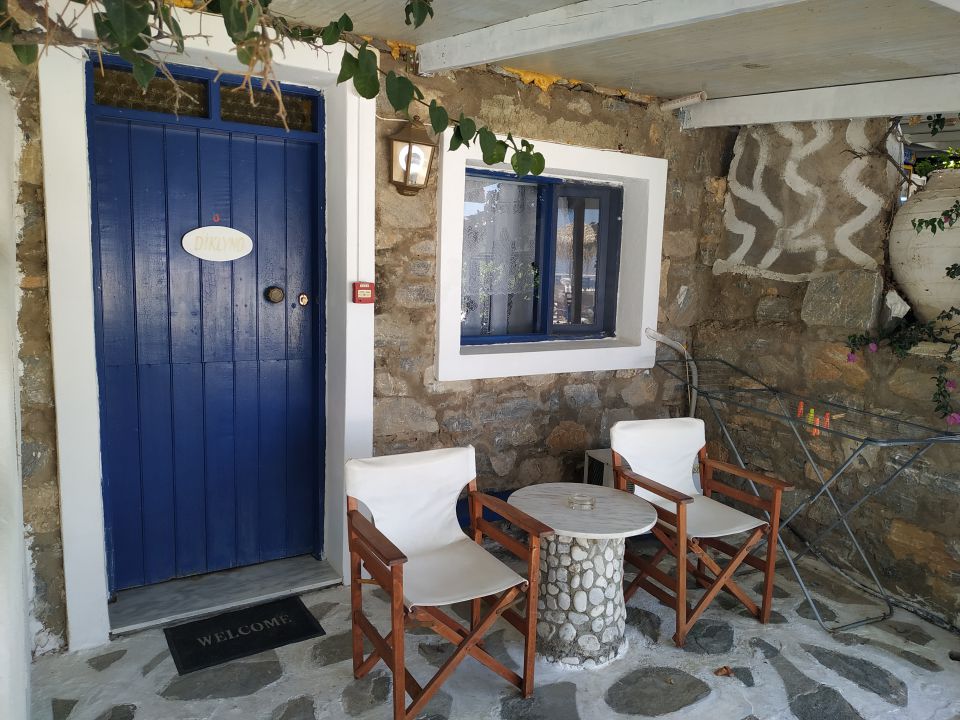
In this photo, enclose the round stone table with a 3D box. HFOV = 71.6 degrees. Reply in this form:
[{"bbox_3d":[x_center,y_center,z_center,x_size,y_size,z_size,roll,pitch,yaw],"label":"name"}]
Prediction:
[{"bbox_3d":[0.424,0.924,2.905,0.648,0.585,0.648,2,7,0],"label":"round stone table"}]

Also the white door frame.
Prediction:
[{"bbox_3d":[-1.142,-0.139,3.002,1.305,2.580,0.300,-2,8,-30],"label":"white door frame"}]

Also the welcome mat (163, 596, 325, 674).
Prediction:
[{"bbox_3d":[-1.016,1.172,2.884,0.585,0.012,0.390,-3,8,-33],"label":"welcome mat"}]

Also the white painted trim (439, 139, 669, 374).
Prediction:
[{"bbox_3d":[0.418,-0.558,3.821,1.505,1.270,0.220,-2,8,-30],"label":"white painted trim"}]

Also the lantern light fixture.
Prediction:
[{"bbox_3d":[-0.326,-0.973,3.190,0.215,0.355,0.150,-2,8,-30],"label":"lantern light fixture"}]

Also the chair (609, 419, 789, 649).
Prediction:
[{"bbox_3d":[0.996,0.772,3.150,0.590,0.860,0.540,-2,7,-26],"label":"chair"}]

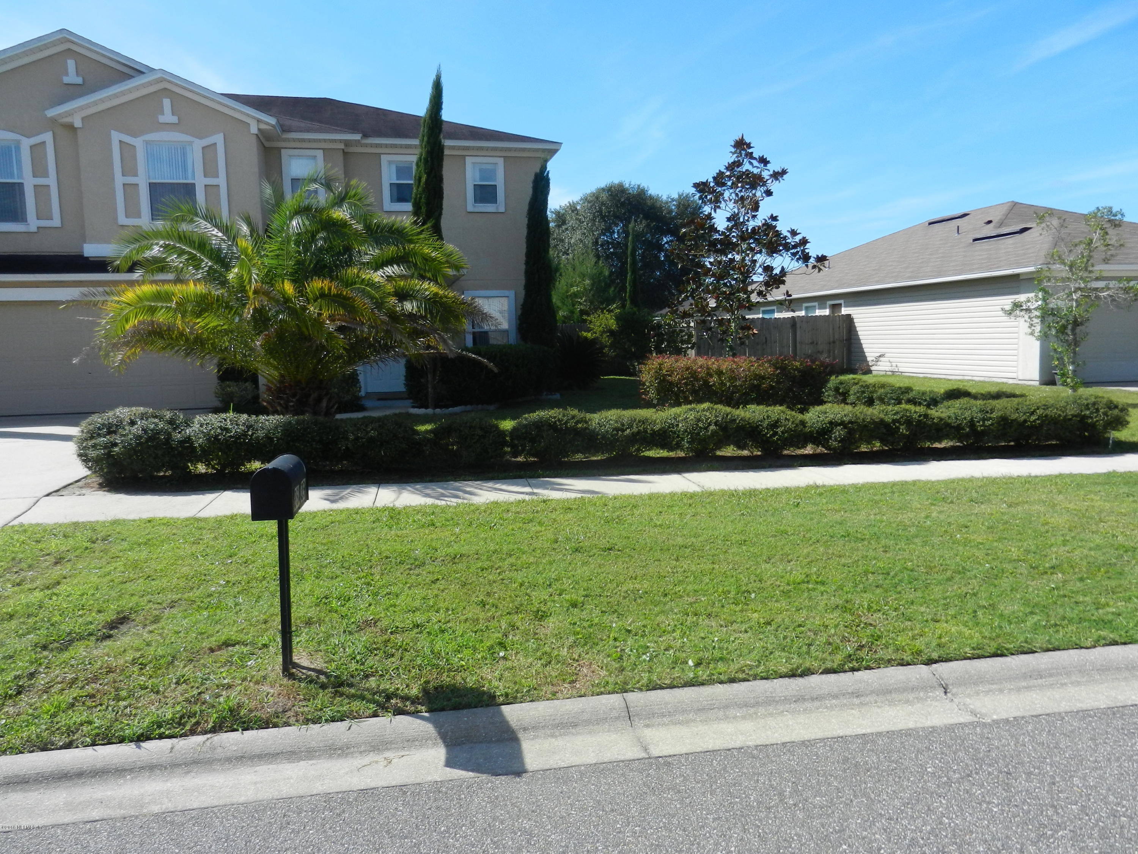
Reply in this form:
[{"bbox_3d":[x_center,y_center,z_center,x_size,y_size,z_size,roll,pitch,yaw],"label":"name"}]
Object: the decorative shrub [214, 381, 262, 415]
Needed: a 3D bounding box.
[{"bbox_3d":[-6.154,-0.588,15.354,0.850,0.670,0.800,-3,6,-12],"label":"decorative shrub"}]

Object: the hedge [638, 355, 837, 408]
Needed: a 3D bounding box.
[{"bbox_3d":[3.114,-0.896,15.632,3.600,0.930,1.200,-2,6,-3],"label":"hedge"}]

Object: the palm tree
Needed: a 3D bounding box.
[{"bbox_3d":[-4.524,-2.057,13.299,6.000,4.100,5.800,-3,6,-12],"label":"palm tree"}]

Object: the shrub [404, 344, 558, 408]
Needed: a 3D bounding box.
[{"bbox_3d":[-1.817,-1.152,17.290,3.200,1.200,1.700,-3,6,-12],"label":"shrub"}]

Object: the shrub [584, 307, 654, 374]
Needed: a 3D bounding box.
[{"bbox_3d":[1.761,-3.004,28.704,2.200,2.300,2.100,-3,6,-12],"label":"shrub"}]

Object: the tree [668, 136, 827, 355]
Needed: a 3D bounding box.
[{"bbox_3d":[3.702,-3.306,17.367,3.100,5.300,3.000,-3,6,-12],"label":"tree"}]

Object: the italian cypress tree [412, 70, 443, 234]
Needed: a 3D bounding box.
[{"bbox_3d":[-2.543,-3.415,15.349,0.680,6.150,0.680,-3,6,-12],"label":"italian cypress tree"}]

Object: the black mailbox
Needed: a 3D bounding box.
[{"bbox_3d":[-1.355,0.276,3.877,0.178,0.236,0.460,-2,6,-9],"label":"black mailbox"}]

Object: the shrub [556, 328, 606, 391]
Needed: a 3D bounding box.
[{"bbox_3d":[0.287,-1.698,20.687,1.350,1.500,1.350,-1,6,0],"label":"shrub"}]

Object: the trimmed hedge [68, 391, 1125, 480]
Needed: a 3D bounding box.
[{"bbox_3d":[0.792,0.023,9.548,11.800,0.660,1.000,-2,6,-6],"label":"trimmed hedge"}]

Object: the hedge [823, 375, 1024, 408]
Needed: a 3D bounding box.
[{"bbox_3d":[5.372,-0.432,12.887,0.900,0.560,4.500,-3,6,-12],"label":"hedge"}]

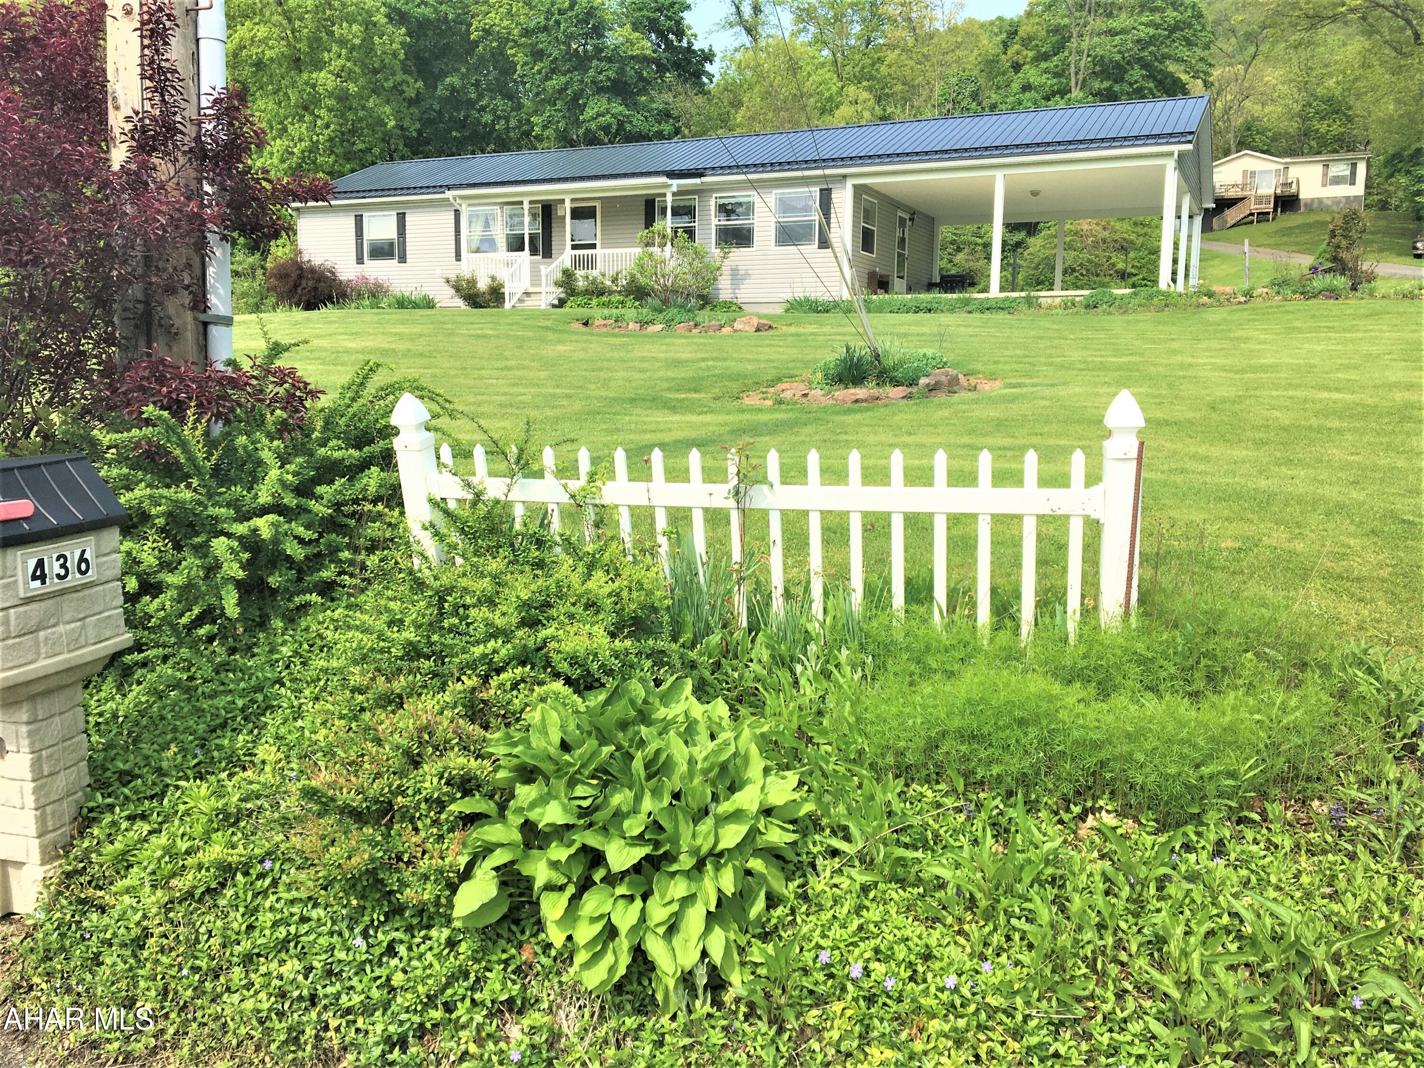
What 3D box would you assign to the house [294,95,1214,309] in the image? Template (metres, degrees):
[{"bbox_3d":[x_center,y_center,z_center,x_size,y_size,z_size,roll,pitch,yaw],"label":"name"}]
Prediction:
[{"bbox_3d":[0.292,-8.445,33.072,24.716,5.199,8.973,4,8,26],"label":"house"}]

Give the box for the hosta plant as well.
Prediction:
[{"bbox_3d":[-0.218,0.781,3.147,0.932,0.640,0.885,1,7,-4],"label":"hosta plant"}]

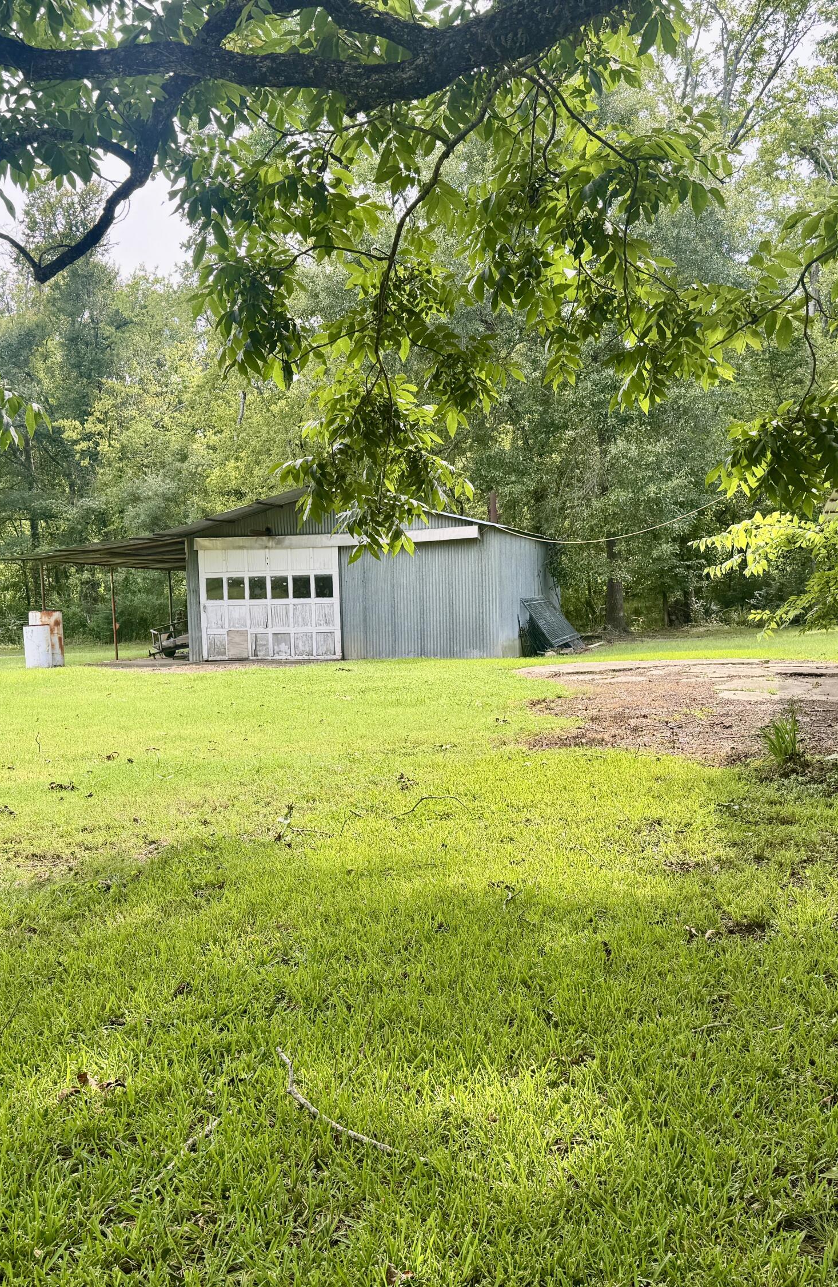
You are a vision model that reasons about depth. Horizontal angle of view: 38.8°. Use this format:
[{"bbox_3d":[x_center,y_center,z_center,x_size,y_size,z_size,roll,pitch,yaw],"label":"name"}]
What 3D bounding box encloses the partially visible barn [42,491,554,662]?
[{"bbox_3d":[-2.352,-1.523,28.142,10.600,3.500,8.900,-1,2,16],"label":"partially visible barn"}]

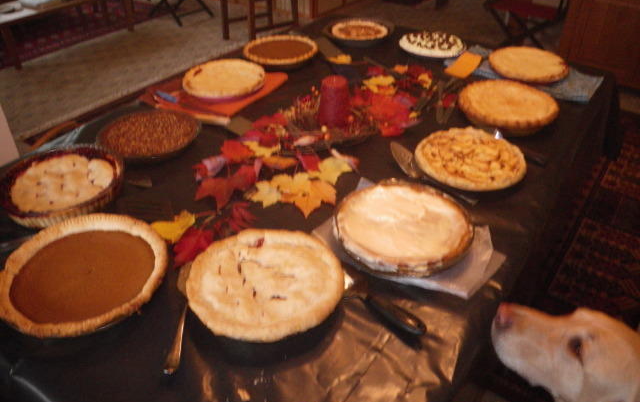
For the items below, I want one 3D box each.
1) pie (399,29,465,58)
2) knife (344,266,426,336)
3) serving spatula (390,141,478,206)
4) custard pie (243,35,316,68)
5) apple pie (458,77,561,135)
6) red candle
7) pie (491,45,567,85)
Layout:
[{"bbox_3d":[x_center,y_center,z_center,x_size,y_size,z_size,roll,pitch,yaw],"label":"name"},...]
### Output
[{"bbox_3d":[0.398,-0.560,1.859,0.237,0.050,0.237,2,36,0],"label":"pie"},{"bbox_3d":[0.068,0.145,0.863,0.265,0.045,0.060,29,43,32],"label":"knife"},{"bbox_3d":[0.258,-0.072,1.189,0.070,0.030,0.292,-14,39,-21],"label":"serving spatula"},{"bbox_3d":[-0.132,-0.502,1.756,0.249,0.048,0.249,2,36,0],"label":"custard pie"},{"bbox_3d":[0.518,-0.260,1.437,0.265,0.060,0.265,2,36,0],"label":"apple pie"},{"bbox_3d":[0.040,-0.261,1.352,0.074,0.115,0.074,2,36,0],"label":"red candle"},{"bbox_3d":[0.677,-0.439,1.696,0.250,0.048,0.250,2,36,0],"label":"pie"}]

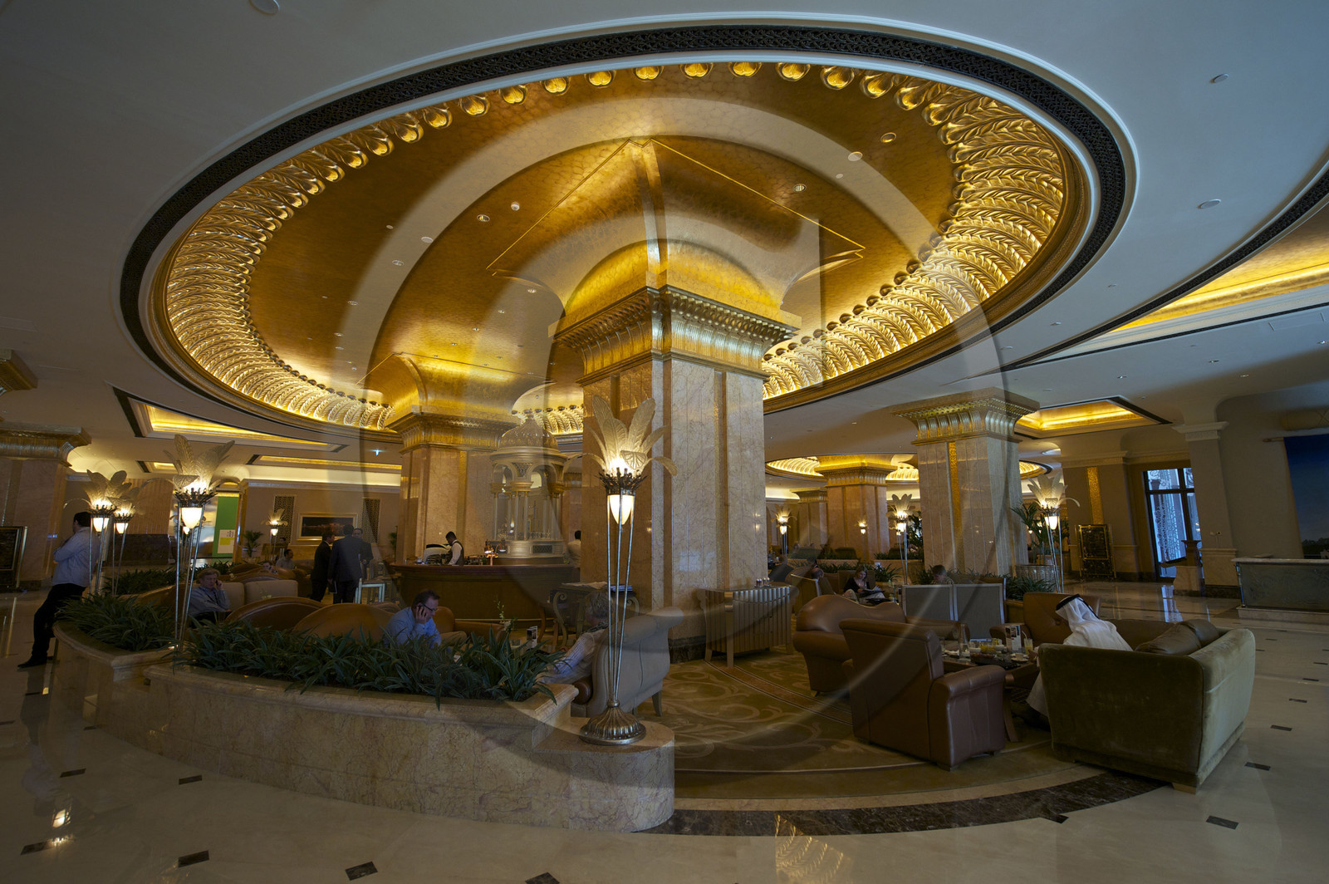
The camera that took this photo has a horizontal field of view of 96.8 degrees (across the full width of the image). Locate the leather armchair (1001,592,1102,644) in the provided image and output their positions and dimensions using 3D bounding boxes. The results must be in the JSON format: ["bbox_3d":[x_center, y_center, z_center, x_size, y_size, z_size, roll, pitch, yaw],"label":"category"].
[{"bbox_3d":[3.973,2.048,6.077,0.806,0.868,0.806,8,-12,-42],"label":"leather armchair"}]

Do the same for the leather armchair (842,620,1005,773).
[{"bbox_3d":[1.893,1.809,4.389,0.791,0.845,0.775,6,-11,-34],"label":"leather armchair"}]

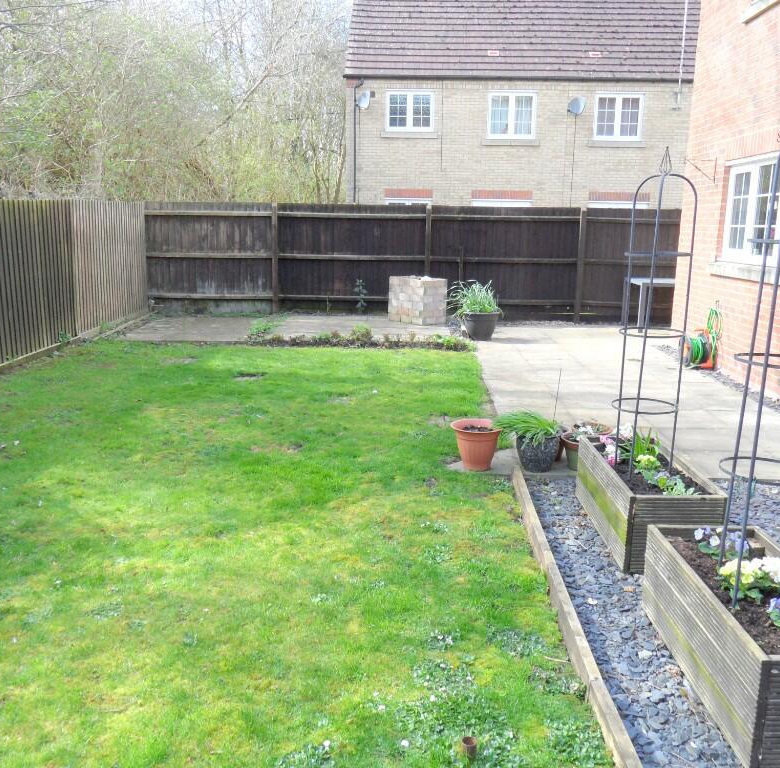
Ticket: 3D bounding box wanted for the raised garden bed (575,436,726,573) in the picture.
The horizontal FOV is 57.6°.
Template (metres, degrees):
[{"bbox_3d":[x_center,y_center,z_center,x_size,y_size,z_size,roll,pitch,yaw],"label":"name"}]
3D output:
[{"bbox_3d":[1.297,0.588,3.673,0.430,0.365,0.926,1,13,0],"label":"raised garden bed"}]

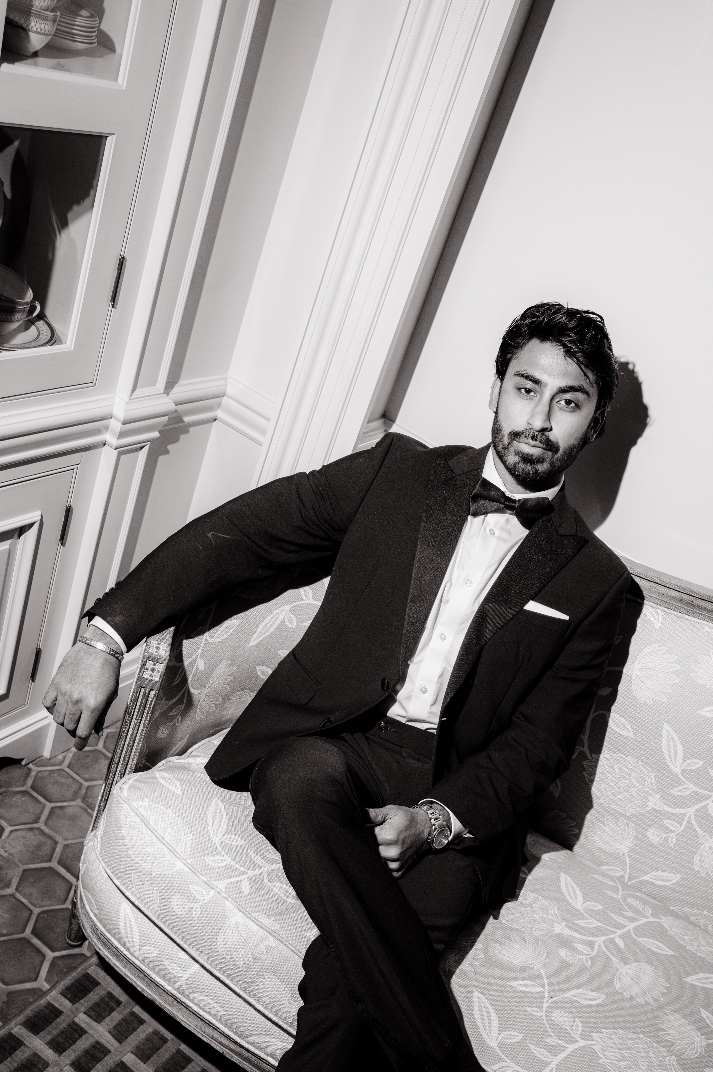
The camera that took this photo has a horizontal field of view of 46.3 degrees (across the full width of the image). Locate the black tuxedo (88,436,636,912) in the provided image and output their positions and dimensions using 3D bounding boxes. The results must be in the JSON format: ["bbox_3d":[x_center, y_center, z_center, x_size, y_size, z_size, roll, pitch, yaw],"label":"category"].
[{"bbox_3d":[0.057,0.182,1.365,0.690,0.580,0.560,29,26,16],"label":"black tuxedo"}]

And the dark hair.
[{"bbox_3d":[0.307,-0.253,1.270,0.175,0.175,0.210,20,13,9],"label":"dark hair"}]

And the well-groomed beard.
[{"bbox_3d":[0.262,-0.130,1.225,0.140,0.100,0.110,20,13,9],"label":"well-groomed beard"}]

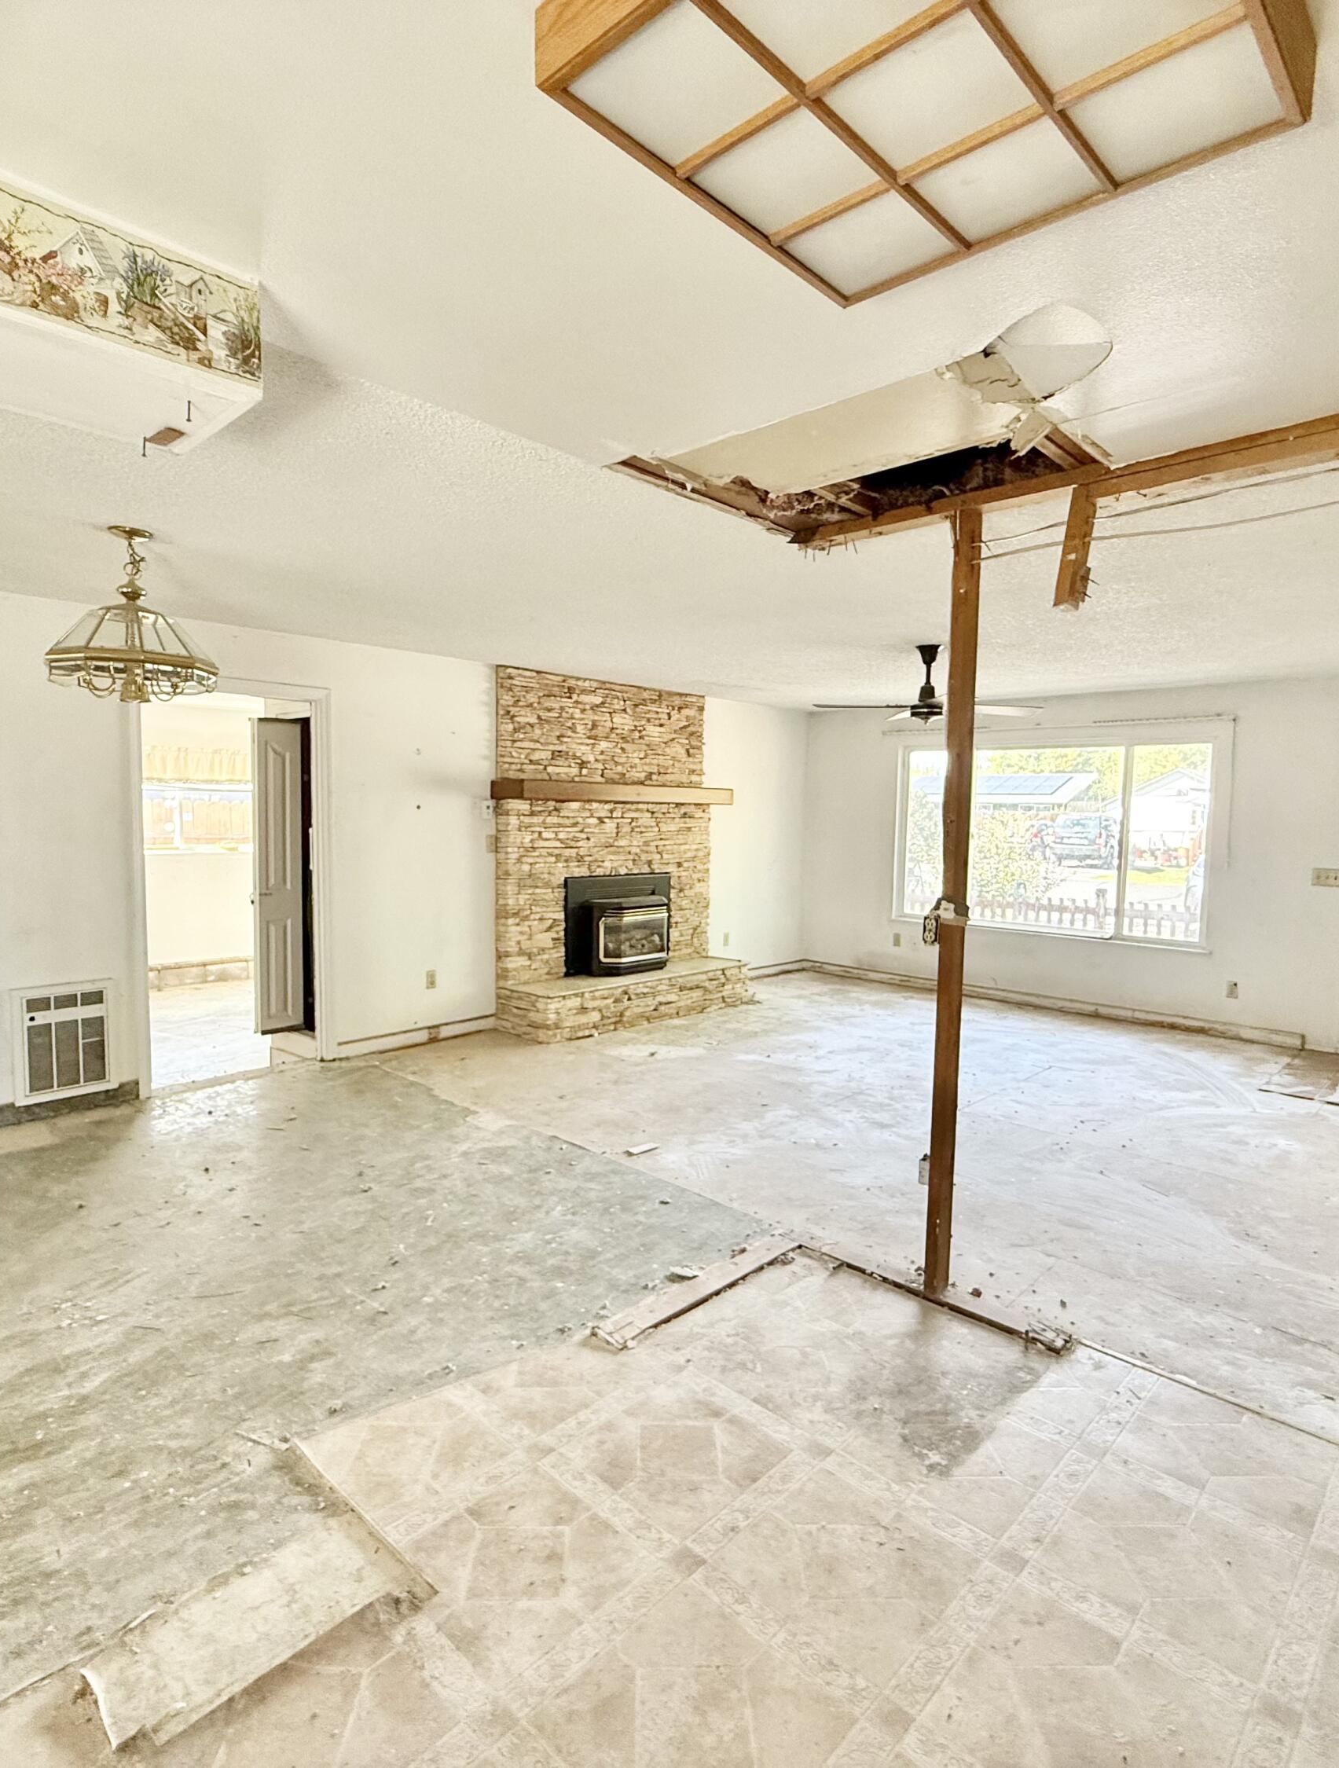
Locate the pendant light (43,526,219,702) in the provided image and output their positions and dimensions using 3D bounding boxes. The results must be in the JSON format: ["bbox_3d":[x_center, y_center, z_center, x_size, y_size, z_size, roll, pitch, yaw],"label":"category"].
[{"bbox_3d":[-1.836,-0.909,3.263,0.520,0.574,0.520,5,6,42],"label":"pendant light"}]

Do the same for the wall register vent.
[{"bbox_3d":[-2.841,0.745,4.495,0.033,0.543,0.423,5,6,42],"label":"wall register vent"}]

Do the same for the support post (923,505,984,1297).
[{"bbox_3d":[0.866,0.090,2.899,0.037,2.368,0.090,5,6,42],"label":"support post"}]

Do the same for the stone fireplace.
[{"bbox_3d":[-0.240,-0.252,6.890,0.538,2.401,2.153,5,6,42],"label":"stone fireplace"}]

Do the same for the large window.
[{"bbox_3d":[2.864,-0.376,7.364,2.426,1.474,0.090,5,6,42],"label":"large window"}]

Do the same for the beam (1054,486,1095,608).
[{"bbox_3d":[1.115,-0.910,2.606,0.038,0.329,0.090,14,12,41],"label":"beam"}]

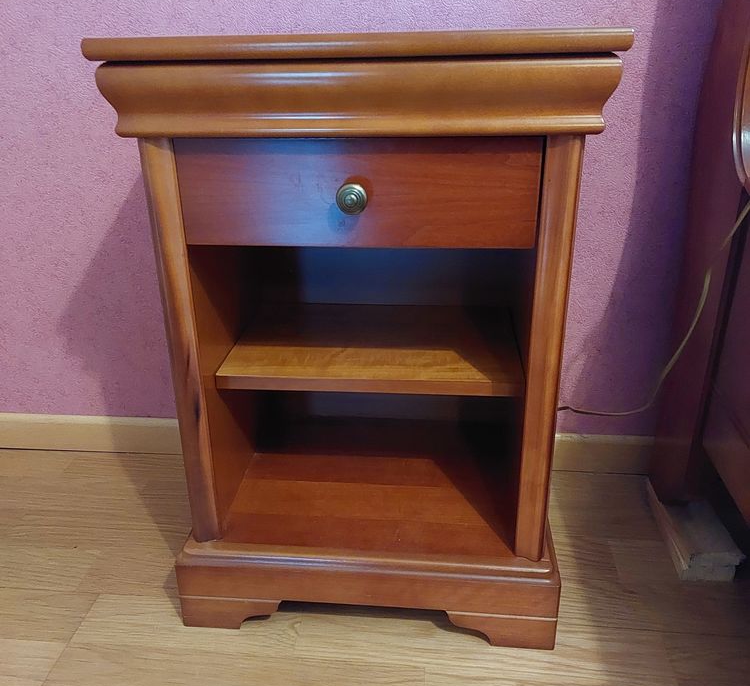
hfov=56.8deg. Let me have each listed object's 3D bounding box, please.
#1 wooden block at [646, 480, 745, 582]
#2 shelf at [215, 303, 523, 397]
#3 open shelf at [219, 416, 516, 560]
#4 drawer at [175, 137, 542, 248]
[{"bbox_3d":[0.477,0.267,1.060,0.084,0.043,0.228,1,23,5],"label":"wooden block"},{"bbox_3d":[0.003,0.002,0.955,0.375,0.020,0.255,1,23,5],"label":"shelf"},{"bbox_3d":[0.002,0.199,1.003,0.369,0.021,0.323,1,23,5],"label":"open shelf"},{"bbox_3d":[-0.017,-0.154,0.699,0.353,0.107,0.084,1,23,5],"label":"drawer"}]

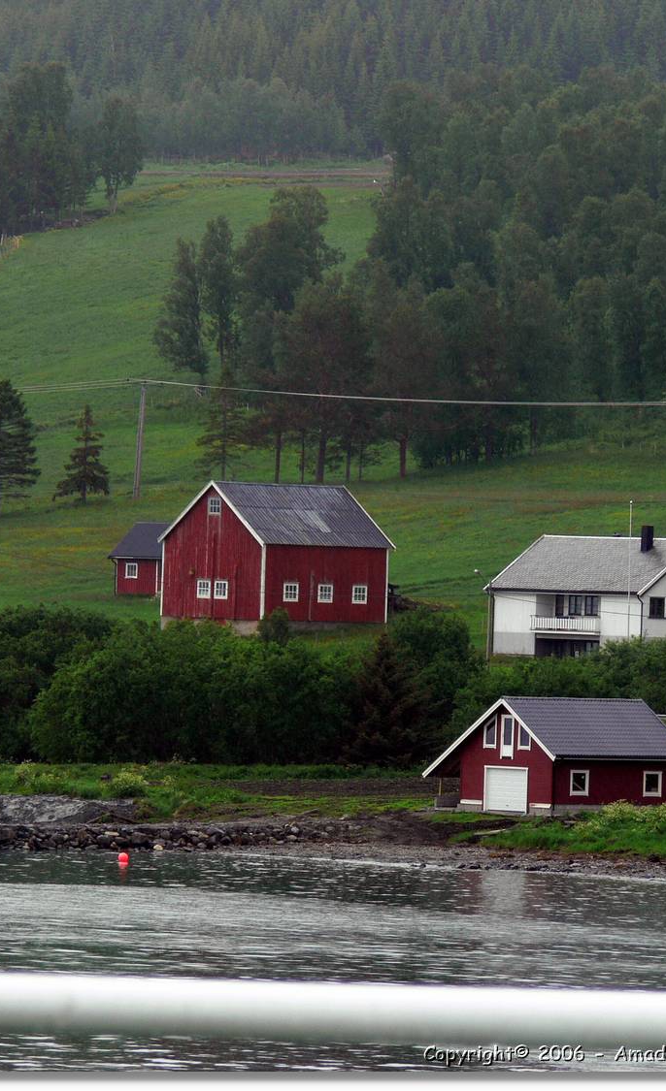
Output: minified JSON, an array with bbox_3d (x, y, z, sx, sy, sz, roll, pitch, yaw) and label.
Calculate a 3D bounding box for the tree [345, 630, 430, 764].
[{"bbox_3d":[2.813,8.140,602.000,4.470,7.123,4.470,2,0,0],"label":"tree"}]

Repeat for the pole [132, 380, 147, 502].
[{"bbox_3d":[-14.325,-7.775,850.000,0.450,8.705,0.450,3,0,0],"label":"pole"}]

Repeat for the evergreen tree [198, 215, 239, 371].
[{"bbox_3d":[-9.842,-21.643,985.000,3.420,13.613,3.420,2,0,0],"label":"evergreen tree"}]

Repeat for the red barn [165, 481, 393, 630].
[{"bbox_3d":[-3.398,0.771,693.539,10.681,9.024,9.592,2,0,-42],"label":"red barn"}]

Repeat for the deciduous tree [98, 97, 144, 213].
[{"bbox_3d":[-20.397,-37.568,1100.000,4.156,11.156,4.156,2,0,0],"label":"deciduous tree"}]

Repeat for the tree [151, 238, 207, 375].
[{"bbox_3d":[-12.704,-19.788,950.000,4.345,11.523,4.345,2,0,0],"label":"tree"}]

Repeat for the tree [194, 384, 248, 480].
[{"bbox_3d":[-8.422,-8.337,860.000,3.933,7.525,3.933,2,0,0],"label":"tree"}]

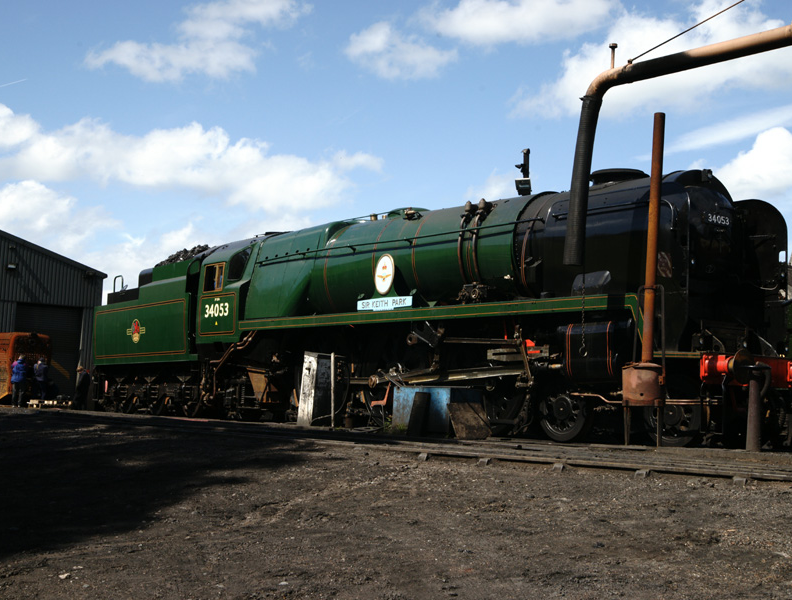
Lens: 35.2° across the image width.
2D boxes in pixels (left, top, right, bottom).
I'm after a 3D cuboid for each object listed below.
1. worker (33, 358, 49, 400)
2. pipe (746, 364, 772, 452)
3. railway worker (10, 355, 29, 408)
[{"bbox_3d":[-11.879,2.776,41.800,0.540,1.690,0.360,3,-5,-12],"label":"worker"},{"bbox_3d":[3.708,1.107,12.750,0.260,0.900,0.150,2,-5,0],"label":"pipe"},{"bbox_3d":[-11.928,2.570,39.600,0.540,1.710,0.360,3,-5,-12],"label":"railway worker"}]

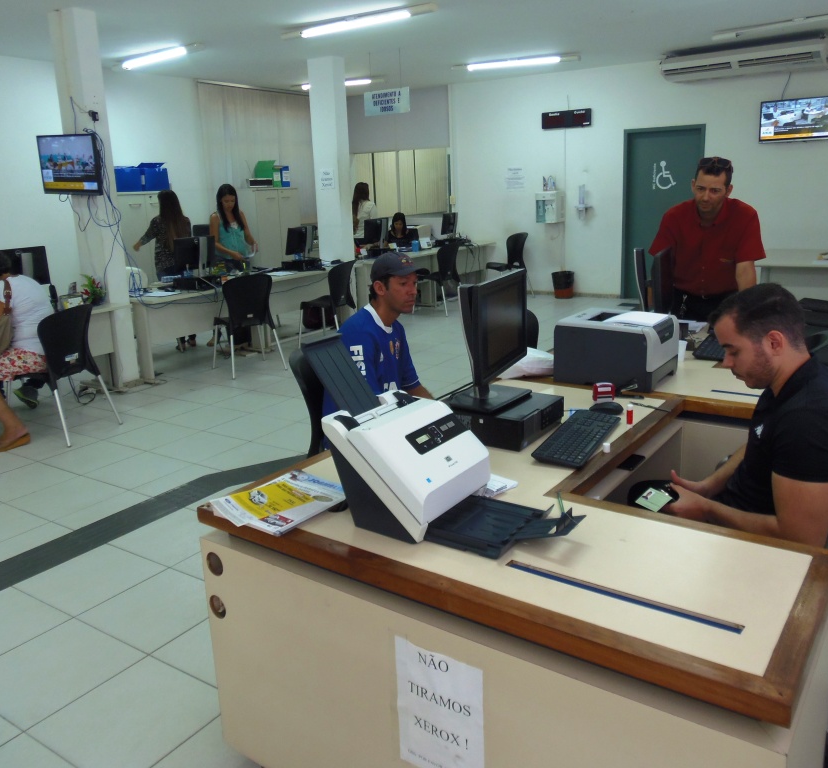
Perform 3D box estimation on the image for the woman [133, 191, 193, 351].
[{"bbox_3d":[-2.617,-1.184,7.457,0.580,1.640,0.420,-12,18,-36],"label":"woman"}]

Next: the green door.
[{"bbox_3d":[3.201,-2.175,9.222,0.964,2.192,0.095,8,18,32],"label":"green door"}]

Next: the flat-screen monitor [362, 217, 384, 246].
[{"bbox_3d":[-0.408,-1.834,8.650,0.170,0.360,0.460,8,18,32],"label":"flat-screen monitor"}]

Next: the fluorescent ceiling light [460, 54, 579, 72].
[{"bbox_3d":[1.262,-3.844,8.490,1.400,0.080,0.140,8,17,32],"label":"fluorescent ceiling light"}]

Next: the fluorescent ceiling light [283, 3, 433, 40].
[{"bbox_3d":[-0.501,-3.037,5.996,1.600,0.100,0.130,8,18,32],"label":"fluorescent ceiling light"}]

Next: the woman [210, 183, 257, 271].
[{"bbox_3d":[-1.952,-1.278,7.720,0.460,1.660,0.380,-15,20,-40],"label":"woman"}]

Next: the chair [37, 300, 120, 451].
[{"bbox_3d":[-2.359,-0.075,4.692,0.550,0.840,0.510,3,16,19],"label":"chair"}]

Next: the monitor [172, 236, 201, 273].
[{"bbox_3d":[-1.905,-1.135,6.320,0.170,0.360,0.460,8,18,32],"label":"monitor"}]

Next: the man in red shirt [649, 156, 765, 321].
[{"bbox_3d":[1.448,-0.296,3.581,0.560,1.640,0.450,7,17,29],"label":"man in red shirt"}]

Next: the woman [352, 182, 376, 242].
[{"bbox_3d":[-0.666,-1.933,9.839,0.440,1.630,0.300,-9,16,-24],"label":"woman"}]

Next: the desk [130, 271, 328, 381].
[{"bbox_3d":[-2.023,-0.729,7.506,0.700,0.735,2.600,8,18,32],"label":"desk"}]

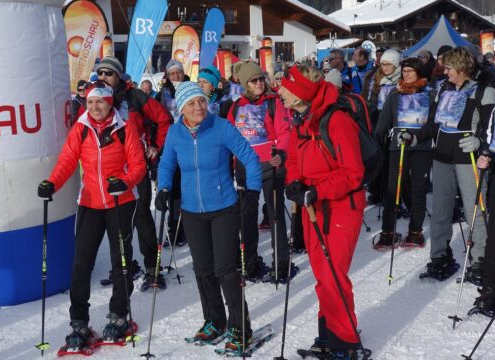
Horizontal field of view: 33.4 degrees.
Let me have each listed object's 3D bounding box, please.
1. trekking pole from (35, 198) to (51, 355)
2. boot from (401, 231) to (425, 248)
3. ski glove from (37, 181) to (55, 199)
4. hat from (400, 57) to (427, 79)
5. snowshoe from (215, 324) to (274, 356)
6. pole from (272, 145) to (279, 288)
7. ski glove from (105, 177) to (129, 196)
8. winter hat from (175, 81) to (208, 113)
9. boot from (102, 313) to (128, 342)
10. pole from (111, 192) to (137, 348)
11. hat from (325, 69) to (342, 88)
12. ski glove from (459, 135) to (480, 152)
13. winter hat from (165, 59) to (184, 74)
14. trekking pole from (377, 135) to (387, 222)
[{"bbox_3d":[-1.238,0.553,5.043,0.090,1.100,0.090,6,11,9],"label":"trekking pole"},{"bbox_3d":[1.515,0.541,7.498,0.110,0.140,0.280,7,13,32],"label":"boot"},{"bbox_3d":[-1.214,0.057,4.966,0.110,0.110,0.130,4,12,20],"label":"ski glove"},{"bbox_3d":[1.475,-0.988,7.297,0.200,0.190,0.220,0,11,0],"label":"hat"},{"bbox_3d":[0.005,0.986,5.394,0.220,0.110,0.550,4,12,22],"label":"snowshoe"},{"bbox_3d":[0.207,0.277,6.093,0.050,1.110,0.055,-1,9,0],"label":"pole"},{"bbox_3d":[-0.806,0.042,5.130,0.110,0.120,0.140,6,11,41],"label":"ski glove"},{"bbox_3d":[-0.340,-0.506,4.997,0.190,0.190,0.220,-9,0,-24],"label":"winter hat"},{"bbox_3d":[-0.843,0.949,5.300,0.115,0.165,0.270,4,10,25],"label":"boot"},{"bbox_3d":[-0.776,0.533,5.195,0.090,1.080,0.090,-5,7,0],"label":"pole"},{"bbox_3d":[0.907,-1.066,8.742,0.180,0.200,0.200,7,12,41],"label":"hat"},{"bbox_3d":[1.585,-0.261,5.884,0.160,0.120,0.110,-8,12,-40],"label":"ski glove"},{"bbox_3d":[-0.813,-1.276,9.300,0.190,0.180,0.220,-3,9,-12],"label":"winter hat"},{"bbox_3d":[1.376,-0.077,8.395,0.070,1.024,0.070,6,12,19],"label":"trekking pole"}]

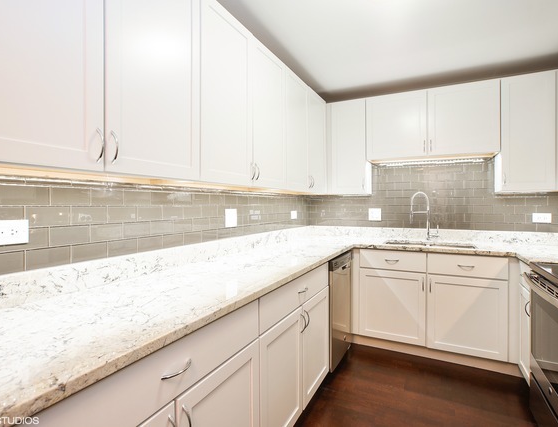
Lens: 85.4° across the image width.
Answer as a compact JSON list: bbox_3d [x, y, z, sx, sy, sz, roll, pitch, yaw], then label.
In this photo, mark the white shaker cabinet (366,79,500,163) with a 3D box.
[{"bbox_3d":[1.387,-0.800,2.811,1.065,0.588,0.317,1,2,27],"label":"white shaker cabinet"}]

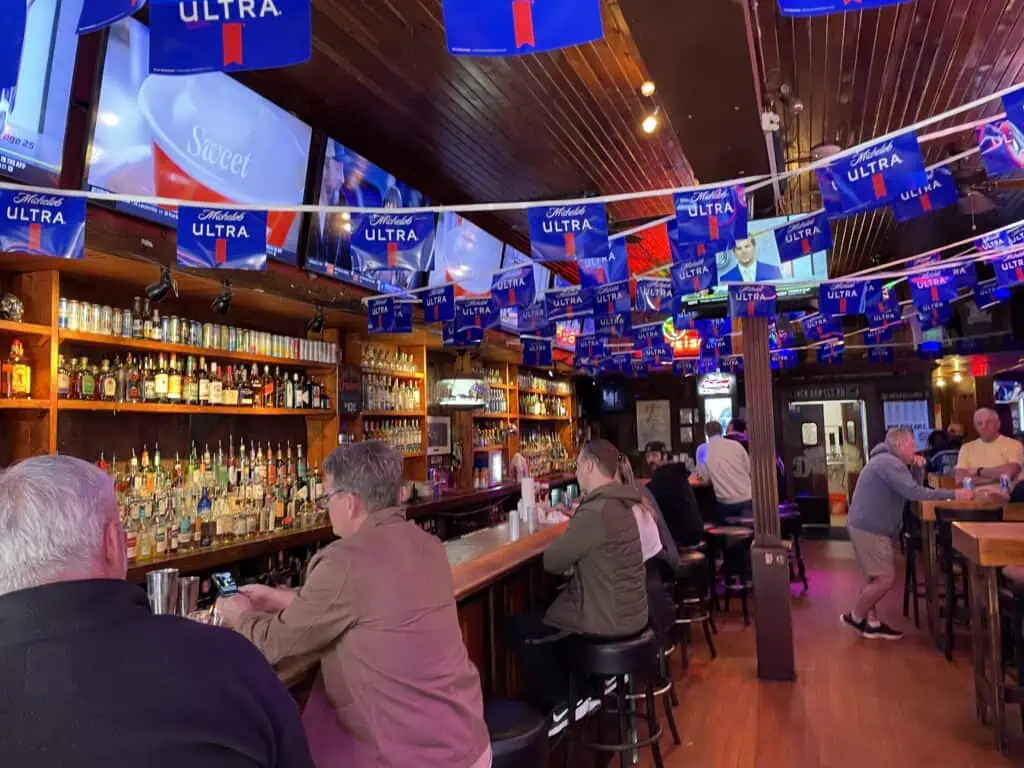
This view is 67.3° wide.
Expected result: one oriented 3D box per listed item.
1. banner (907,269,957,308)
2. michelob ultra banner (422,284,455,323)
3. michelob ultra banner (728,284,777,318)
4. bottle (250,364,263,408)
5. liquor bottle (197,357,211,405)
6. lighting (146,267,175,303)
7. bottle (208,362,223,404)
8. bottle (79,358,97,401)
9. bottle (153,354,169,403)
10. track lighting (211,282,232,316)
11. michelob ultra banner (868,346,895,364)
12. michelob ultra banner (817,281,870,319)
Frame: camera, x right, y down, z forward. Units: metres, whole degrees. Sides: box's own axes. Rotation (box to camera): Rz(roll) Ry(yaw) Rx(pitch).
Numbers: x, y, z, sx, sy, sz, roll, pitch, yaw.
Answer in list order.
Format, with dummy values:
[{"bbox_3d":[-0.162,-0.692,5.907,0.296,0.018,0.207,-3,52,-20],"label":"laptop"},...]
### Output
[{"bbox_3d":[2.740,-0.627,5.000,0.305,0.208,0.020,-9,-4,2],"label":"banner"},{"bbox_3d":[-0.435,-0.478,4.600,0.020,0.220,0.305,2,-6,-41],"label":"michelob ultra banner"},{"bbox_3d":[1.538,-0.534,4.920,0.305,0.208,0.020,-2,-4,3],"label":"michelob ultra banner"},{"bbox_3d":[-1.752,0.015,5.263,0.080,0.306,0.080,-4,-5,21],"label":"bottle"},{"bbox_3d":[-1.991,-0.019,4.973,0.077,0.305,0.077,-3,-4,20],"label":"liquor bottle"},{"bbox_3d":[-1.850,-0.524,4.048,0.150,0.185,0.100,-2,-4,8],"label":"lighting"},{"bbox_3d":[-1.955,-0.010,5.070,0.080,0.275,0.085,-3,-4,20],"label":"bottle"},{"bbox_3d":[-2.295,-0.030,4.158,0.070,0.232,0.100,-3,-4,20],"label":"bottle"},{"bbox_3d":[-2.053,-0.034,4.508,0.077,0.296,0.077,-4,-5,21],"label":"bottle"},{"bbox_3d":[-1.676,-0.499,4.436,0.130,0.190,0.090,-4,-5,30],"label":"track lighting"},{"bbox_3d":[4.522,-0.342,9.400,0.305,0.215,0.020,-3,-4,9],"label":"michelob ultra banner"},{"bbox_3d":[2.112,-0.545,4.900,0.305,0.215,0.020,-2,-4,5],"label":"michelob ultra banner"}]

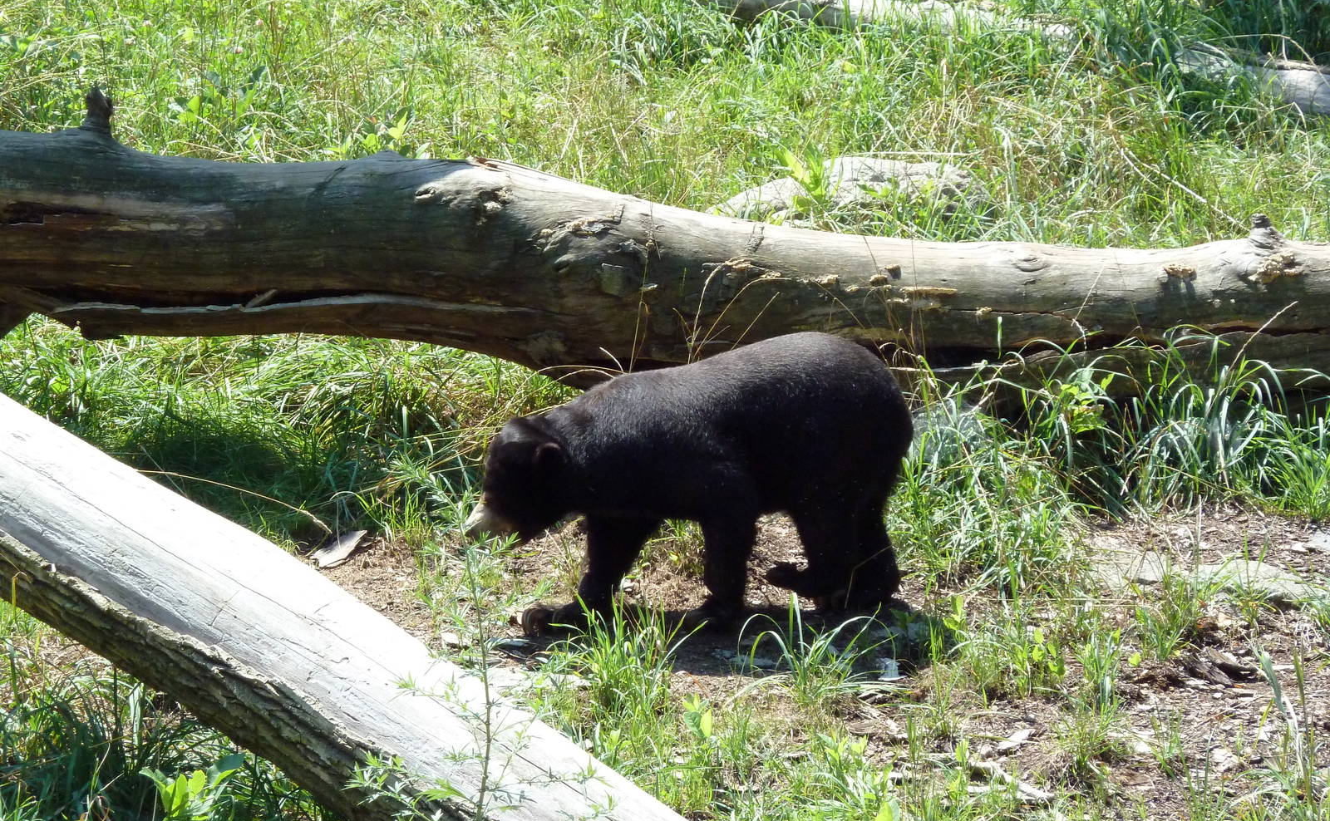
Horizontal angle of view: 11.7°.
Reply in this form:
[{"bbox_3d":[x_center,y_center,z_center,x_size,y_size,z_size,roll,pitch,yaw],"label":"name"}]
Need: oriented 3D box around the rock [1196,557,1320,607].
[{"bbox_3d":[1.545,0.448,16.926,0.320,0.080,0.220,0,15,0],"label":"rock"}]

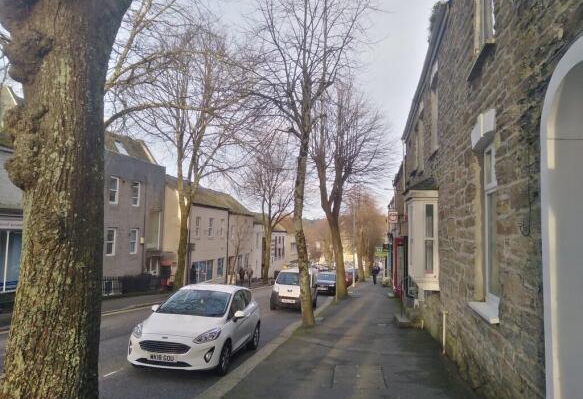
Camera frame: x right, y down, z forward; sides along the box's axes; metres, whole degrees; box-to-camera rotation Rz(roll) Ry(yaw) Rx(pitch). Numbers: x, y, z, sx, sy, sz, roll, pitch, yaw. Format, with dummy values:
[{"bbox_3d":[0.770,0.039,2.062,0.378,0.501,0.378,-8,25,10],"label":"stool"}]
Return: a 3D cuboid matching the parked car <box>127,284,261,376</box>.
[{"bbox_3d":[-1.820,2.608,9.274,1.800,1.470,4.040,1,-8,9],"label":"parked car"}]

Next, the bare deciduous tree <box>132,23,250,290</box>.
[{"bbox_3d":[-6.494,-2.899,27.602,7.600,17.190,7.400,0,-4,9],"label":"bare deciduous tree"}]

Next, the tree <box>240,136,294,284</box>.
[{"bbox_3d":[-2.302,0.898,41.999,5.000,14.260,5.000,0,-4,9],"label":"tree"}]

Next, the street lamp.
[{"bbox_3d":[5.579,3.869,38.772,0.400,7.760,0.320,0,-4,9],"label":"street lamp"}]

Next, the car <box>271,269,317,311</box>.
[{"bbox_3d":[0.264,3.965,19.612,1.740,1.720,3.900,1,-8,9],"label":"car"}]

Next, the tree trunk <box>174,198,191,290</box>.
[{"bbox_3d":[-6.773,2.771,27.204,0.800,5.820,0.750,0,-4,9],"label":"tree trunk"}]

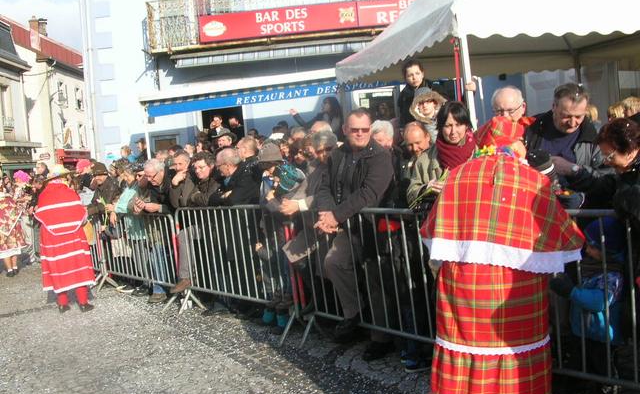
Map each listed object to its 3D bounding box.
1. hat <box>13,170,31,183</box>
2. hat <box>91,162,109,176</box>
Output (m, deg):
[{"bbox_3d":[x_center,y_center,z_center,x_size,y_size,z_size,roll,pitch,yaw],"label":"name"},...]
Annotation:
[{"bbox_3d":[-4.521,-0.310,9.800,0.230,0.190,0.250,-4,5,30],"label":"hat"},{"bbox_3d":[-2.930,-0.379,8.600,0.260,0.180,0.230,-9,5,-41],"label":"hat"}]

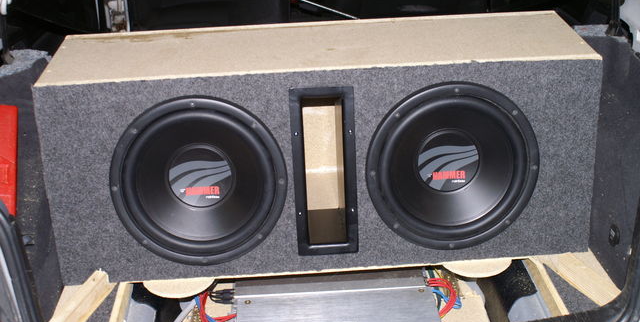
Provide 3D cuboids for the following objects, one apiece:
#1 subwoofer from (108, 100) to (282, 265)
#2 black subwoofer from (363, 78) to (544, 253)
[{"bbox_3d":[-0.216,0.025,1.375,0.316,0.316,0.125,-3,17,-2],"label":"subwoofer"},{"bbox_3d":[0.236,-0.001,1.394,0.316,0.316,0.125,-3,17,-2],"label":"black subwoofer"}]

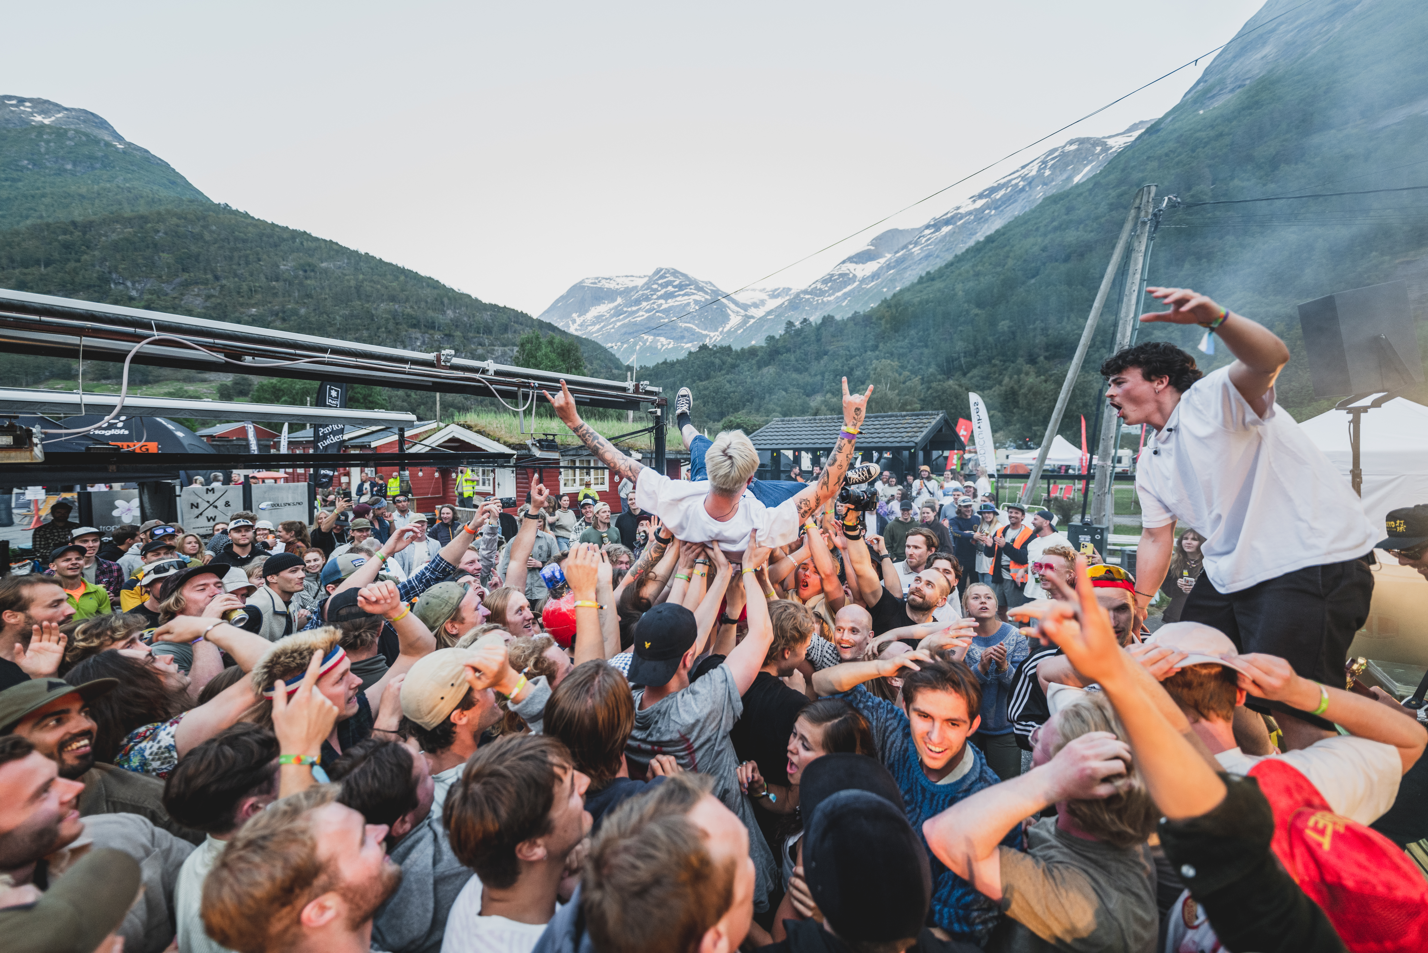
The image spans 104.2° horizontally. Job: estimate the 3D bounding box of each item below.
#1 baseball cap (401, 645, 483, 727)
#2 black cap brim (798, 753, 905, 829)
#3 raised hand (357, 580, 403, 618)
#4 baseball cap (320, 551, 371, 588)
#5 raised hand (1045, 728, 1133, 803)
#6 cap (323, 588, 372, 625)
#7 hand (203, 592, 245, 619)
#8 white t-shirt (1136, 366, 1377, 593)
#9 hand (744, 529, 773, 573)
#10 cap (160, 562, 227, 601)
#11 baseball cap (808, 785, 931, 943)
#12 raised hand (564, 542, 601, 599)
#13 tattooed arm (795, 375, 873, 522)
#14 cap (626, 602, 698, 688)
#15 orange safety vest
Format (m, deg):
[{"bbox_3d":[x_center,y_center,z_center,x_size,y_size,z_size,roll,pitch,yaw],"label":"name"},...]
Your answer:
[{"bbox_3d":[-0.672,0.526,1.420,0.250,0.140,0.180,-35,10,-24],"label":"baseball cap"},{"bbox_3d":[0.237,0.535,0.940,0.185,0.120,0.190,0,25,0],"label":"black cap brim"},{"bbox_3d":[-0.902,0.333,1.500,0.100,0.100,0.085,-4,-6,-21],"label":"raised hand"},{"bbox_3d":[-1.577,0.406,2.420,0.260,0.140,0.180,-12,0,6],"label":"baseball cap"},{"bbox_3d":[0.676,0.523,1.000,0.150,0.085,0.105,-16,51,-24],"label":"raised hand"},{"bbox_3d":[-1.259,0.449,1.950,0.180,0.130,0.260,-2,6,-14],"label":"cap"},{"bbox_3d":[-1.854,0.489,2.100,0.130,0.080,0.090,-31,-23,-27],"label":"hand"},{"bbox_3d":[1.667,0.005,1.720,0.360,0.670,0.520,-29,-7,-12],"label":"white t-shirt"},{"bbox_3d":[0.150,0.250,1.870,0.100,0.150,0.090,2,-7,32],"label":"hand"},{"bbox_3d":[-2.361,0.478,2.520,0.265,0.130,0.180,-25,0,-5],"label":"cap"},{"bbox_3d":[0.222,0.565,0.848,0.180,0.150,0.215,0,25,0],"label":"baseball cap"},{"bbox_3d":[-0.349,0.251,1.480,0.090,0.155,0.080,-1,-9,6],"label":"raised hand"},{"bbox_3d":[0.424,-0.099,2.020,0.160,0.550,0.160,21,-6,-7],"label":"tattooed arm"},{"bbox_3d":[-0.151,0.493,1.620,0.180,0.150,0.250,13,31,9],"label":"cap"},{"bbox_3d":[3.227,0.825,5.950,0.460,0.660,0.300,0,0,38],"label":"orange safety vest"}]

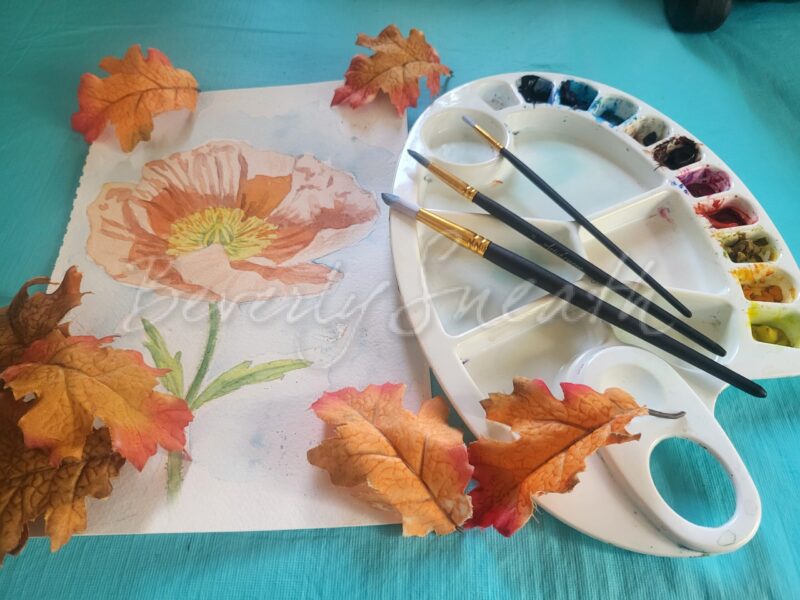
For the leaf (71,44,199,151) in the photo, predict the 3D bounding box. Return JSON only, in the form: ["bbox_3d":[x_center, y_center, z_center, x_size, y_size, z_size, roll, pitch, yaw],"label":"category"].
[{"bbox_3d":[-0.181,-0.144,0.410,0.092,0.030,0.083,-12,60,-4],"label":"leaf"}]

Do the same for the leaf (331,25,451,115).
[{"bbox_3d":[-0.009,-0.163,0.412,0.084,0.029,0.075,-8,60,-2],"label":"leaf"}]

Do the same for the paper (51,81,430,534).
[{"bbox_3d":[-0.099,-0.024,0.363,0.224,0.004,0.307,-4,59,1],"label":"paper"}]

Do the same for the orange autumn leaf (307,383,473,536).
[{"bbox_3d":[0.000,0.067,0.280,0.089,0.030,0.066,35,68,20],"label":"orange autumn leaf"}]

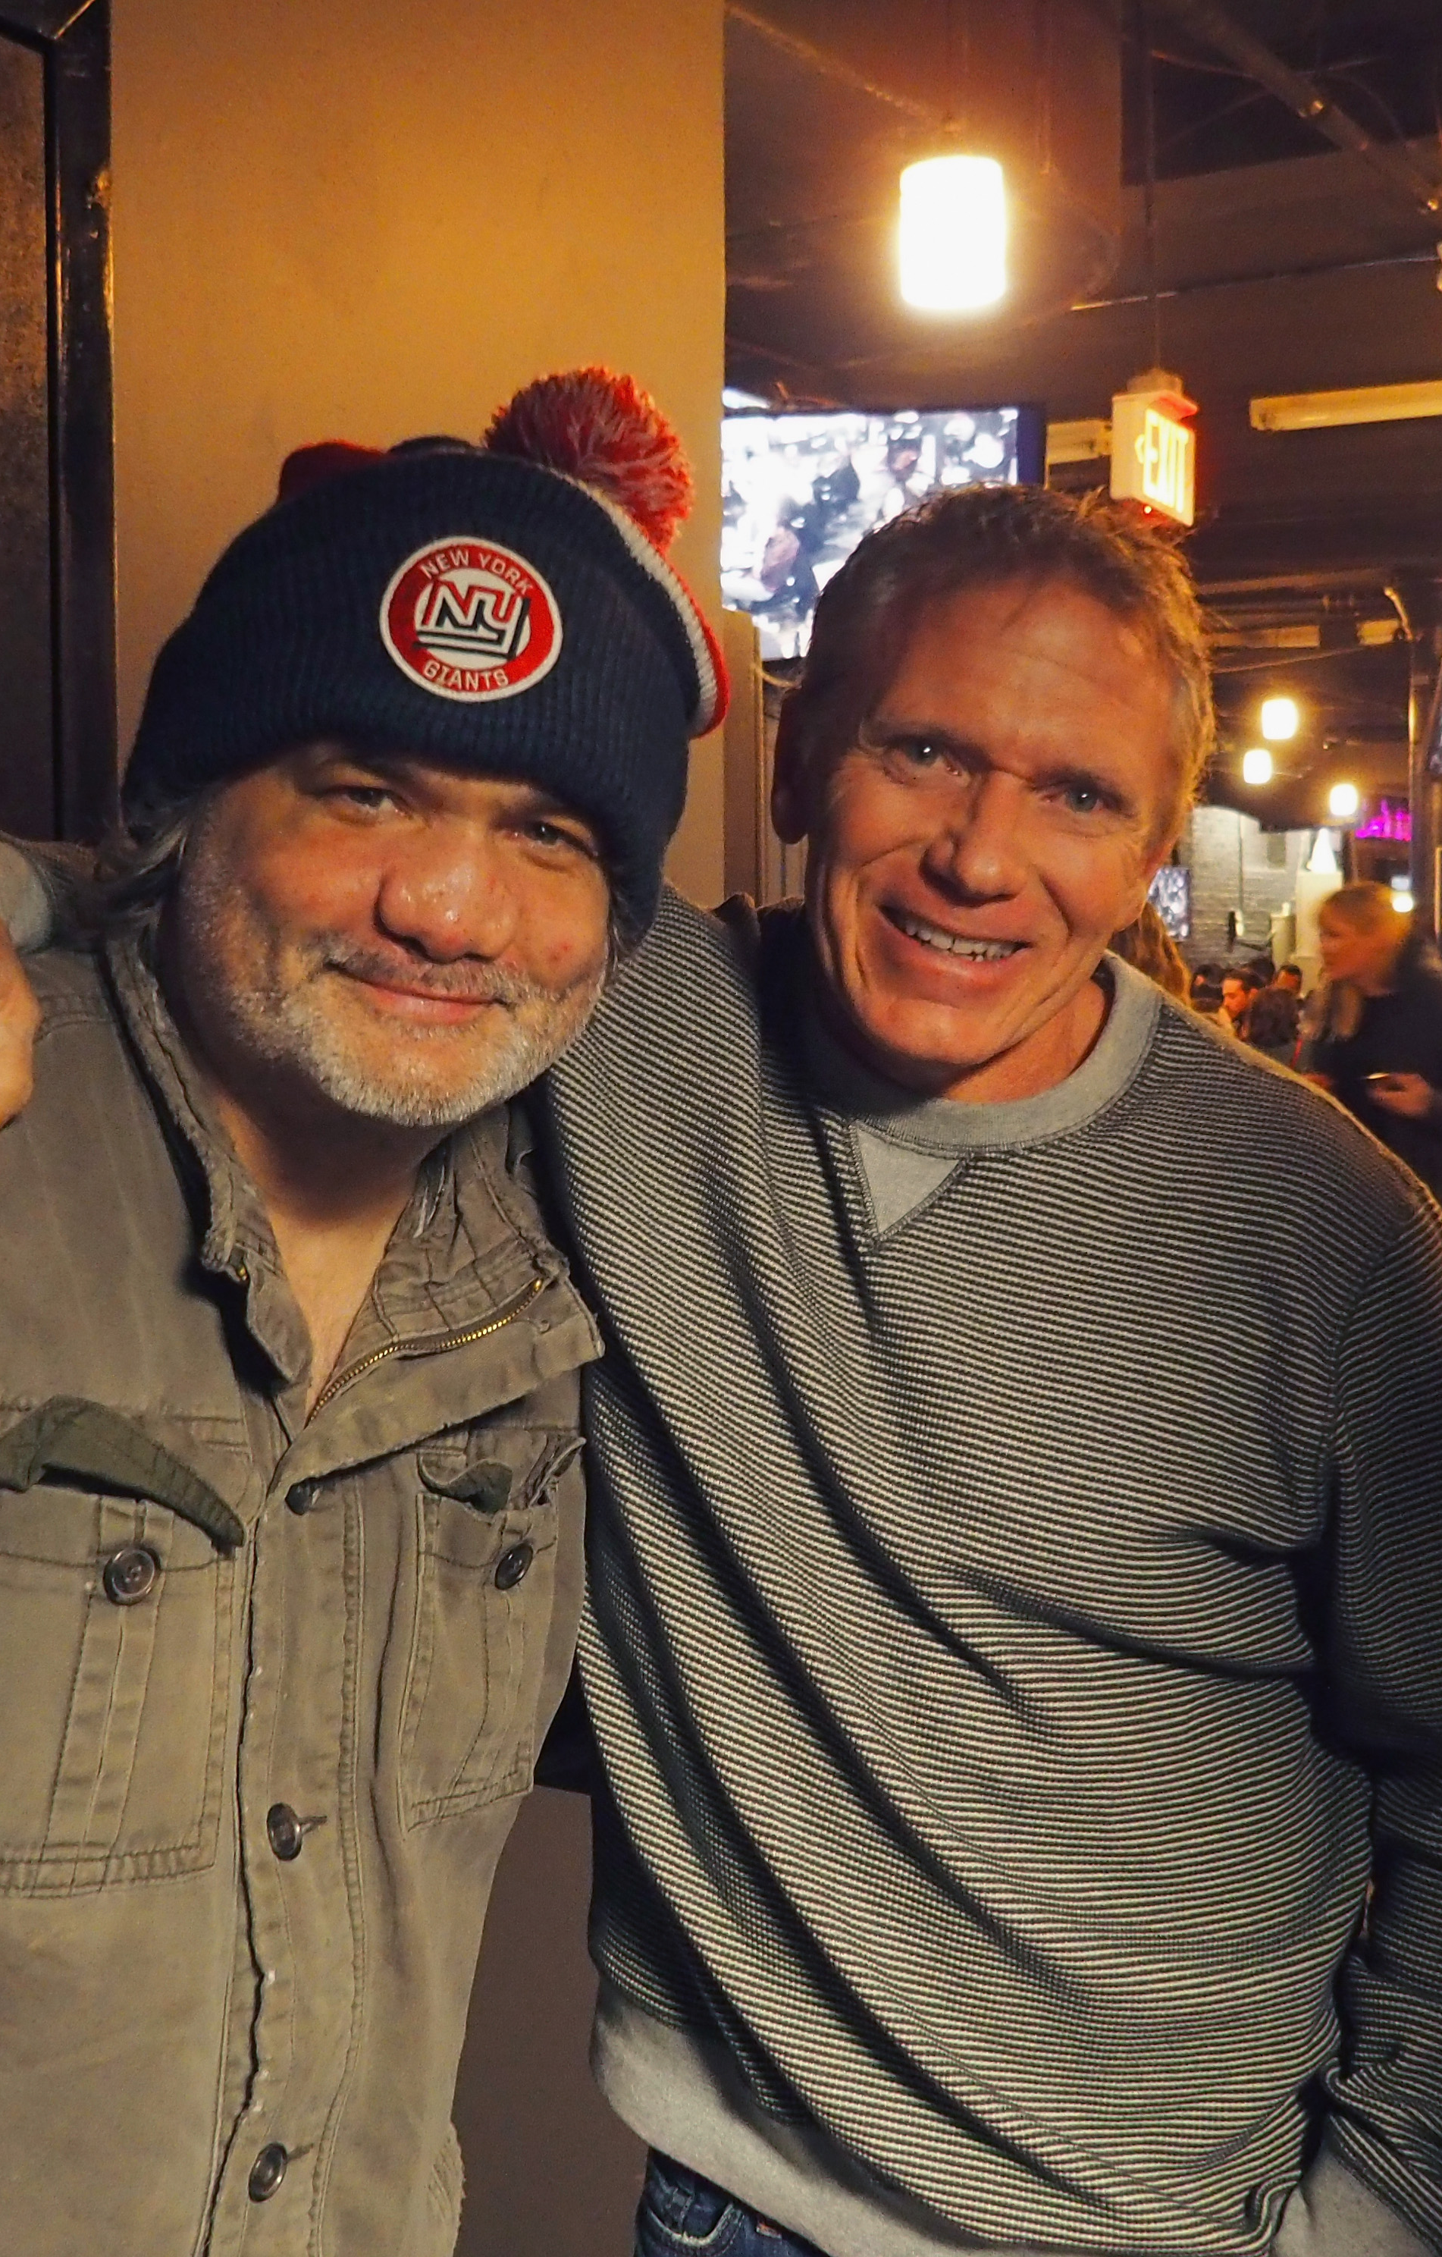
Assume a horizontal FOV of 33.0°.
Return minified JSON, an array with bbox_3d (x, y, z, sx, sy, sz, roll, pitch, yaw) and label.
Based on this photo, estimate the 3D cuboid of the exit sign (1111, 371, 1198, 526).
[{"bbox_3d":[0.811,-1.270,4.550,0.085,0.235,0.305,4,7,30],"label":"exit sign"}]

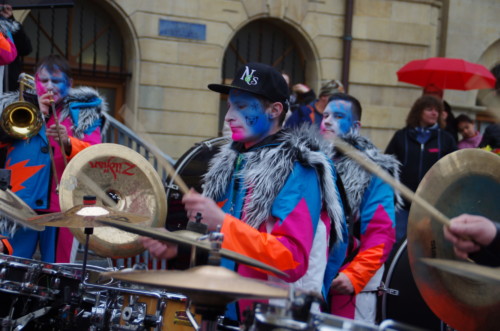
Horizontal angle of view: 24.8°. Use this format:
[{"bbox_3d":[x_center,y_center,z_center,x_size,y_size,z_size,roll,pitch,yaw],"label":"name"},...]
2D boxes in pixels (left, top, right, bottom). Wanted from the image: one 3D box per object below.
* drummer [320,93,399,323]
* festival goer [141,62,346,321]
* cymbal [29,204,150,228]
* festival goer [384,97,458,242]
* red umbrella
[{"bbox_3d":[0.475,0.540,5.770,0.440,1.800,0.600,1,3,-44],"label":"drummer"},{"bbox_3d":[-0.030,0.550,3.830,0.560,1.800,0.620,2,2,-35],"label":"festival goer"},{"bbox_3d":[-0.508,0.155,3.600,0.395,0.050,0.395,-1,6,0],"label":"cymbal"},{"bbox_3d":[1.210,0.320,8.200,0.530,1.670,0.330,3,2,6],"label":"festival goer"},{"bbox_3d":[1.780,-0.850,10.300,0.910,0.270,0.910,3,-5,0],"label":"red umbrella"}]

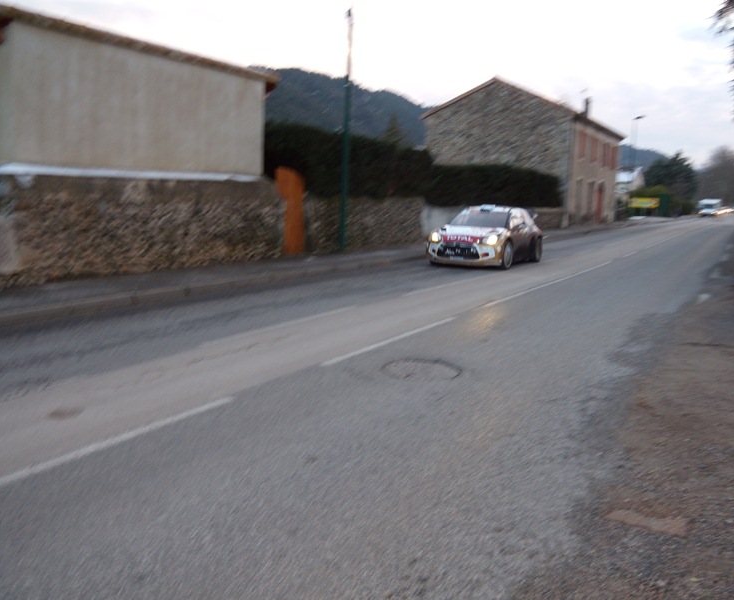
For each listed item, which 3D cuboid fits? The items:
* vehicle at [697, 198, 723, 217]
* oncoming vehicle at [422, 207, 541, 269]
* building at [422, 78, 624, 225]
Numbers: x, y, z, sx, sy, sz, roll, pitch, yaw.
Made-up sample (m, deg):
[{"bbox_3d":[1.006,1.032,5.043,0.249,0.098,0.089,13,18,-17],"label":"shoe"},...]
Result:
[{"bbox_3d":[60.550,-16.296,114.000,2.200,2.800,6.000,9,12,38],"label":"vehicle"},{"bbox_3d":[3.040,-1.625,16.064,1.830,1.420,3.950,7,11,30],"label":"oncoming vehicle"},{"bbox_3d":[11.140,-9.524,43.991,9.515,8.175,15.334,7,10,29],"label":"building"}]

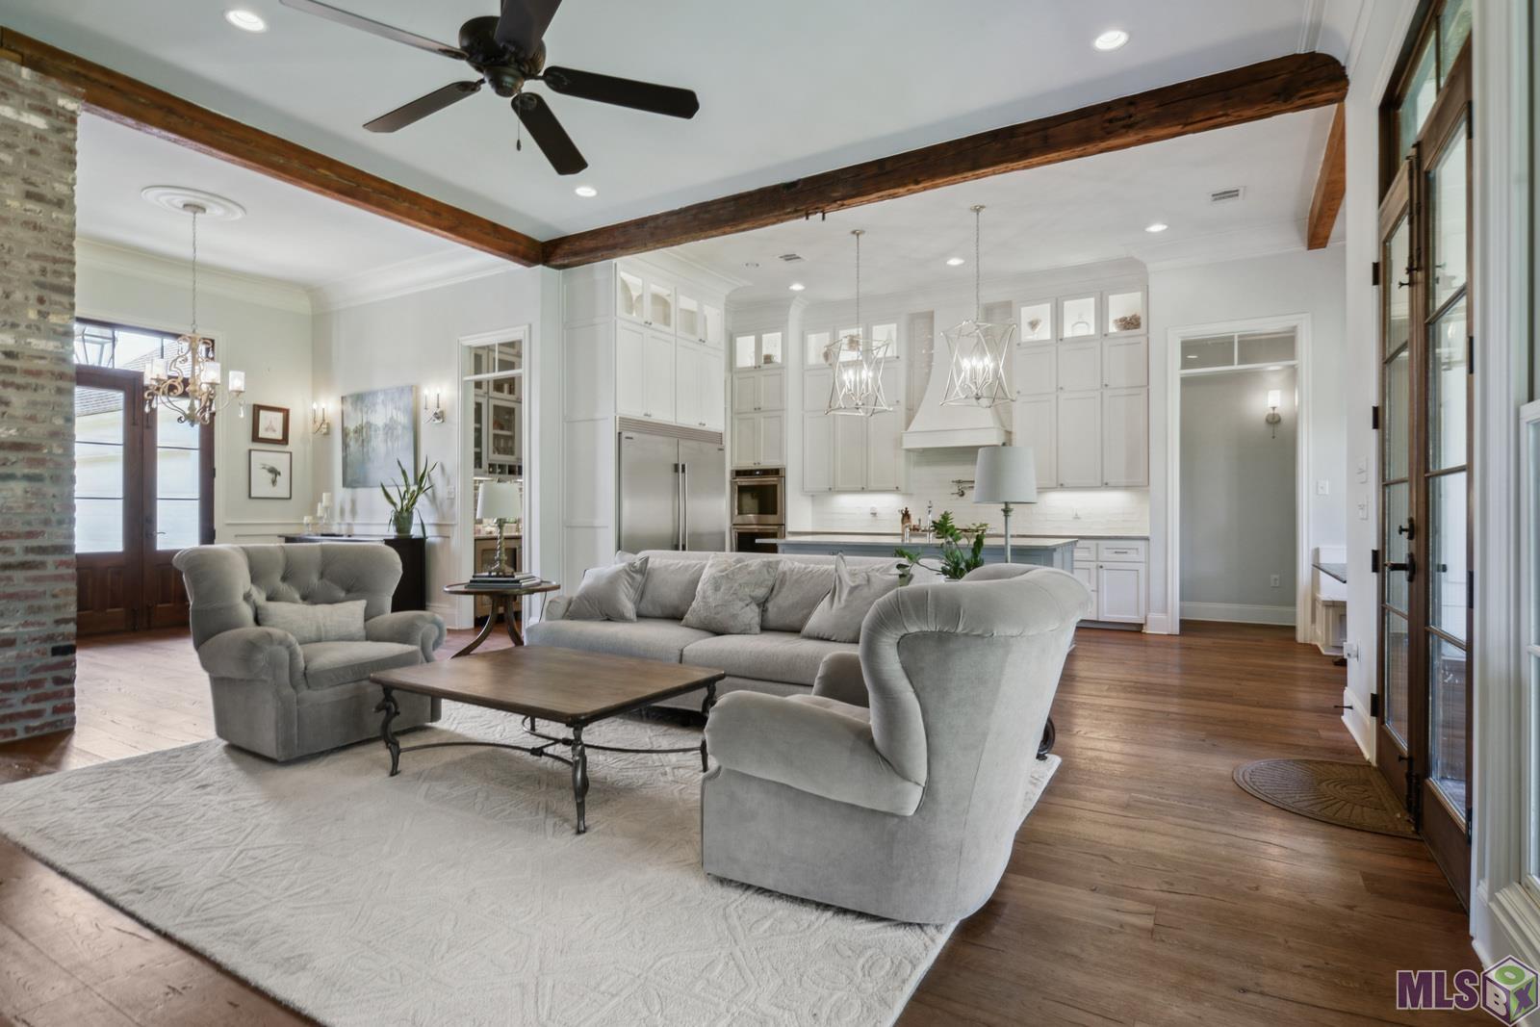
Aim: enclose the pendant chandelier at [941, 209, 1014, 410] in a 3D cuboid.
[{"bbox_3d":[1.719,-1.726,6.364,0.455,1.616,0.455,0,0,43],"label":"pendant chandelier"}]

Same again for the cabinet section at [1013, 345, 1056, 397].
[{"bbox_3d":[2.956,-1.552,8.510,0.441,0.527,0.330,0,0,30],"label":"cabinet section"}]

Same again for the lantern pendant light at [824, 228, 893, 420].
[{"bbox_3d":[0.795,-1.718,6.904,0.450,1.627,0.450,0,0,30],"label":"lantern pendant light"}]

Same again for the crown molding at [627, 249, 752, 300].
[{"bbox_3d":[-0.796,-2.495,7.860,0.200,0.190,1.950,0,0,30],"label":"crown molding"}]

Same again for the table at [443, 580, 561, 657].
[{"bbox_3d":[-1.895,0.830,5.450,0.820,0.630,0.820,0,0,30],"label":"table"}]

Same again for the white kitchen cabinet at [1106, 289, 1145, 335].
[{"bbox_3d":[3.658,-2.020,7.876,0.390,0.410,0.330,0,0,30],"label":"white kitchen cabinet"}]

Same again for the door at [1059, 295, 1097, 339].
[{"bbox_3d":[3.274,-2.076,8.164,0.382,0.397,0.050,0,0,30],"label":"door"}]

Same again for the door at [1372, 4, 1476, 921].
[{"bbox_3d":[2.347,-0.113,2.757,0.080,2.486,1.480,0,0,30],"label":"door"}]

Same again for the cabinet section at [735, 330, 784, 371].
[{"bbox_3d":[-0.026,-2.046,9.863,0.765,0.457,0.480,0,0,30],"label":"cabinet section"}]

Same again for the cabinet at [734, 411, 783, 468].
[{"bbox_3d":[0.020,-0.893,9.699,0.745,0.645,0.600,0,0,30],"label":"cabinet"}]

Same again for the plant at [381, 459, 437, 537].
[{"bbox_3d":[-3.657,-0.170,7.800,0.470,0.770,0.410,0,0,30],"label":"plant"}]

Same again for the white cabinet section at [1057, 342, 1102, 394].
[{"bbox_3d":[3.349,-1.548,8.283,0.453,0.505,0.330,0,0,30],"label":"white cabinet section"}]

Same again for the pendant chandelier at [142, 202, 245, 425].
[{"bbox_3d":[-4.684,-1.619,6.264,0.678,1.780,0.678,0,0,30],"label":"pendant chandelier"}]

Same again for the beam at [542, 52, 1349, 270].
[{"bbox_3d":[0.530,-2.373,5.632,5.978,0.243,0.186,0,0,30],"label":"beam"}]

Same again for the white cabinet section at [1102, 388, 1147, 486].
[{"bbox_3d":[3.732,-0.789,8.060,0.421,0.999,0.330,0,0,30],"label":"white cabinet section"}]

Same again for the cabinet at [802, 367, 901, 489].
[{"bbox_3d":[1.048,-1.020,9.405,1.320,1.490,0.340,0,0,30],"label":"cabinet"}]

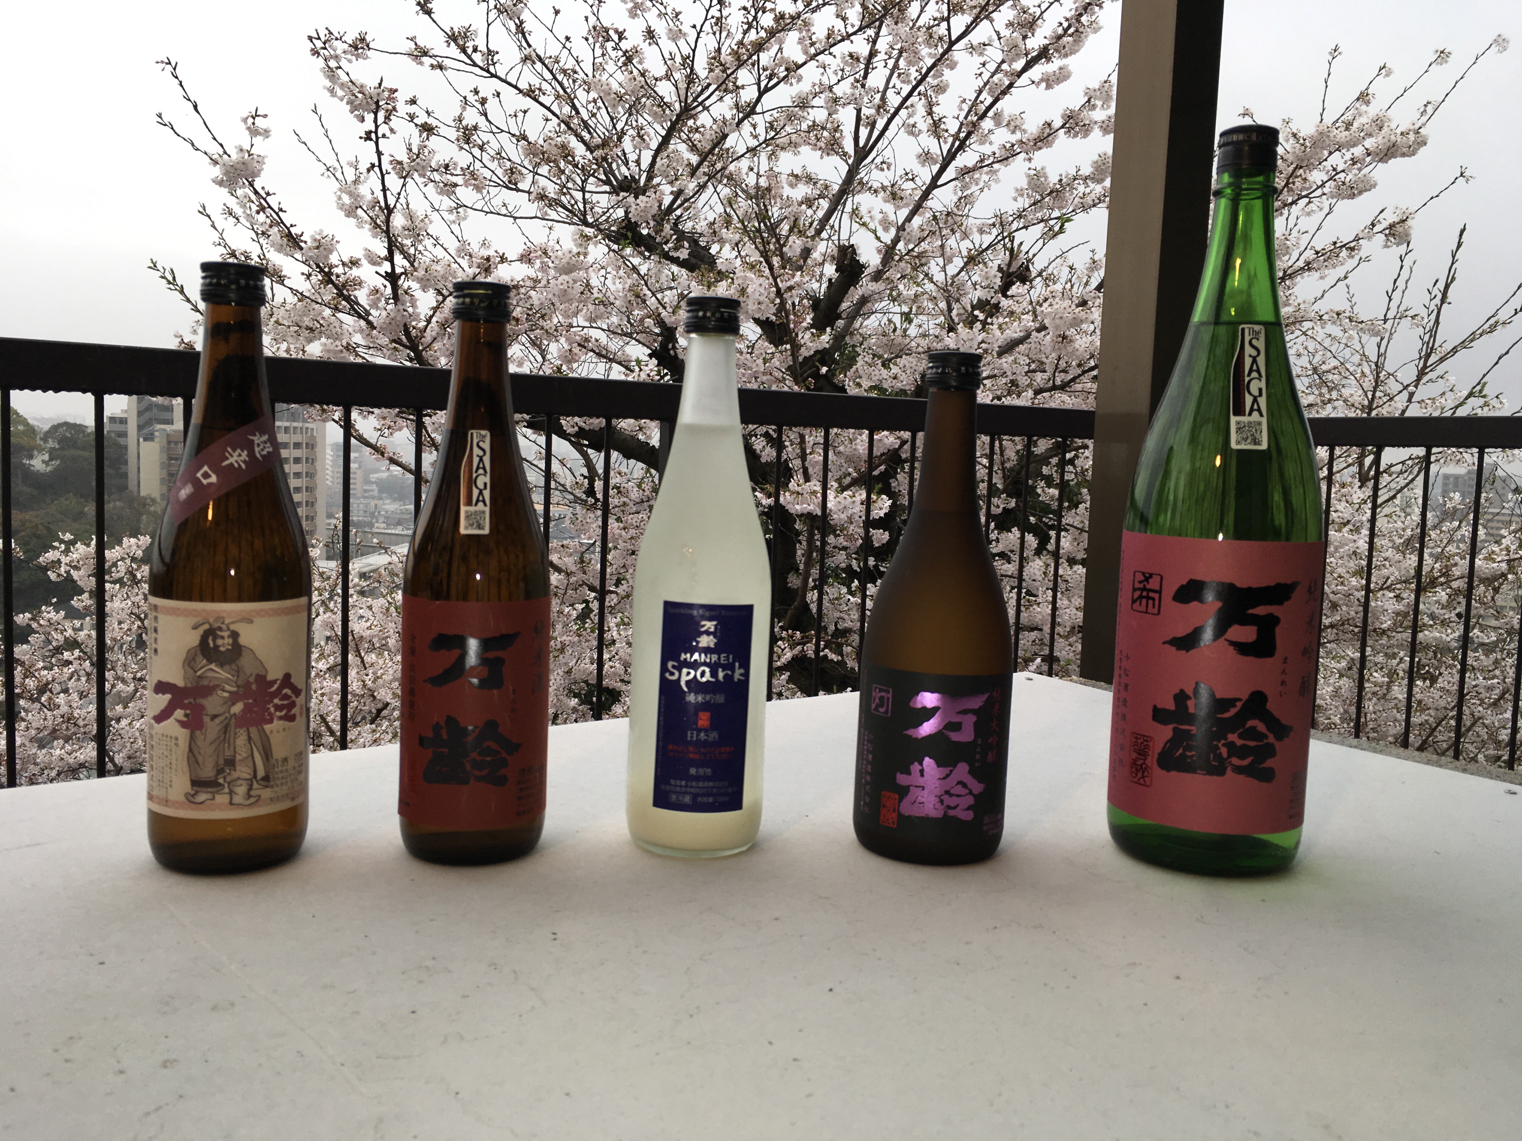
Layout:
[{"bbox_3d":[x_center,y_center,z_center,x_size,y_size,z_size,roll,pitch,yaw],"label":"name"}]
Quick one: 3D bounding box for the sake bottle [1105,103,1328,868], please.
[{"bbox_3d":[0.260,-0.039,0.715,0.106,0.404,0.106,3,5,14],"label":"sake bottle"}]

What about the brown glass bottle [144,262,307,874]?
[{"bbox_3d":[-0.268,-0.002,0.647,0.077,0.300,0.077,1,5,-20],"label":"brown glass bottle"}]

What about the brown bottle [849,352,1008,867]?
[{"bbox_3d":[0.100,0.019,0.712,0.084,0.276,0.084,2,5,0],"label":"brown bottle"}]

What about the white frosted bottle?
[{"bbox_3d":[-0.032,0.002,0.704,0.077,0.300,0.077,2,5,-4],"label":"white frosted bottle"}]

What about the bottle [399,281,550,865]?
[{"bbox_3d":[-0.150,0.000,0.675,0.077,0.299,0.077,1,5,-14],"label":"bottle"}]

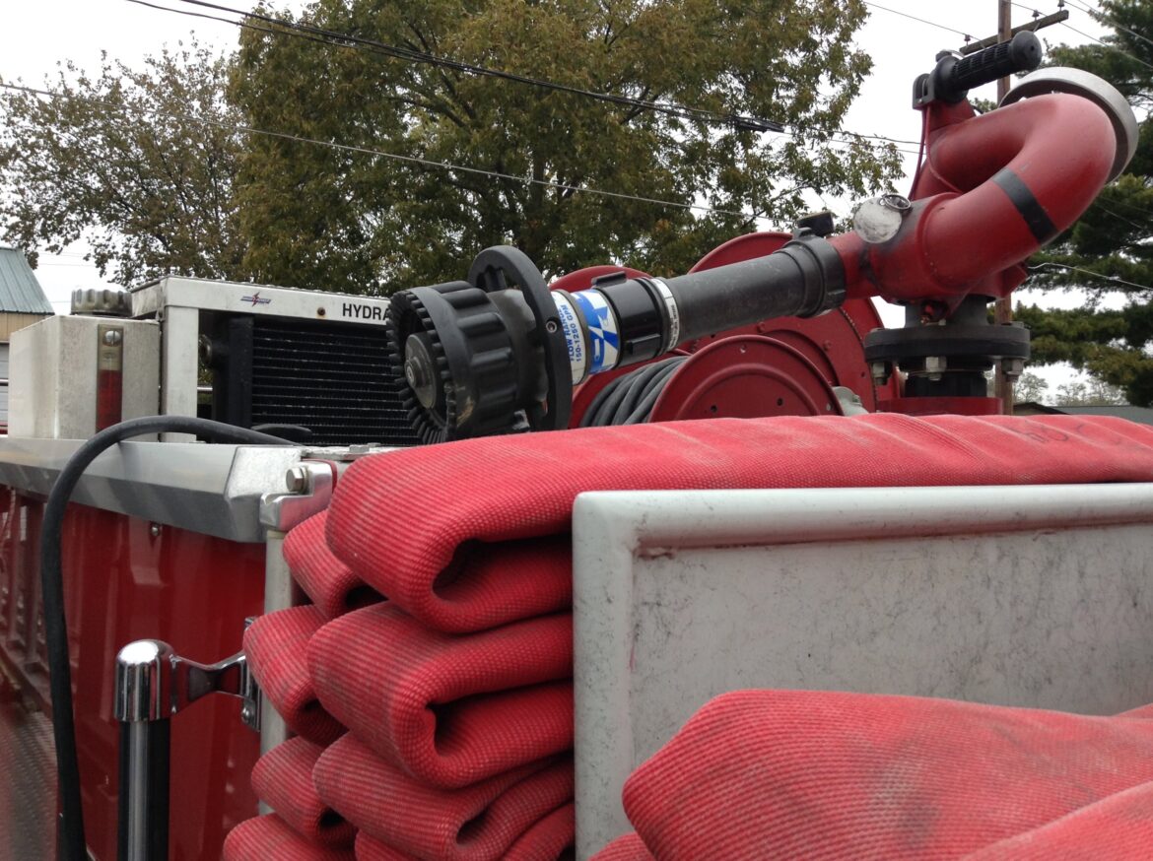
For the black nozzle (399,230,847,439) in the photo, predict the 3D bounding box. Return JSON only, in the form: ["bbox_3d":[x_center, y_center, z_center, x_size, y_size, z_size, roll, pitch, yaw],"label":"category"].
[{"bbox_3d":[0.059,-0.117,1.169,0.508,0.205,0.205,-16,6,-25],"label":"black nozzle"}]

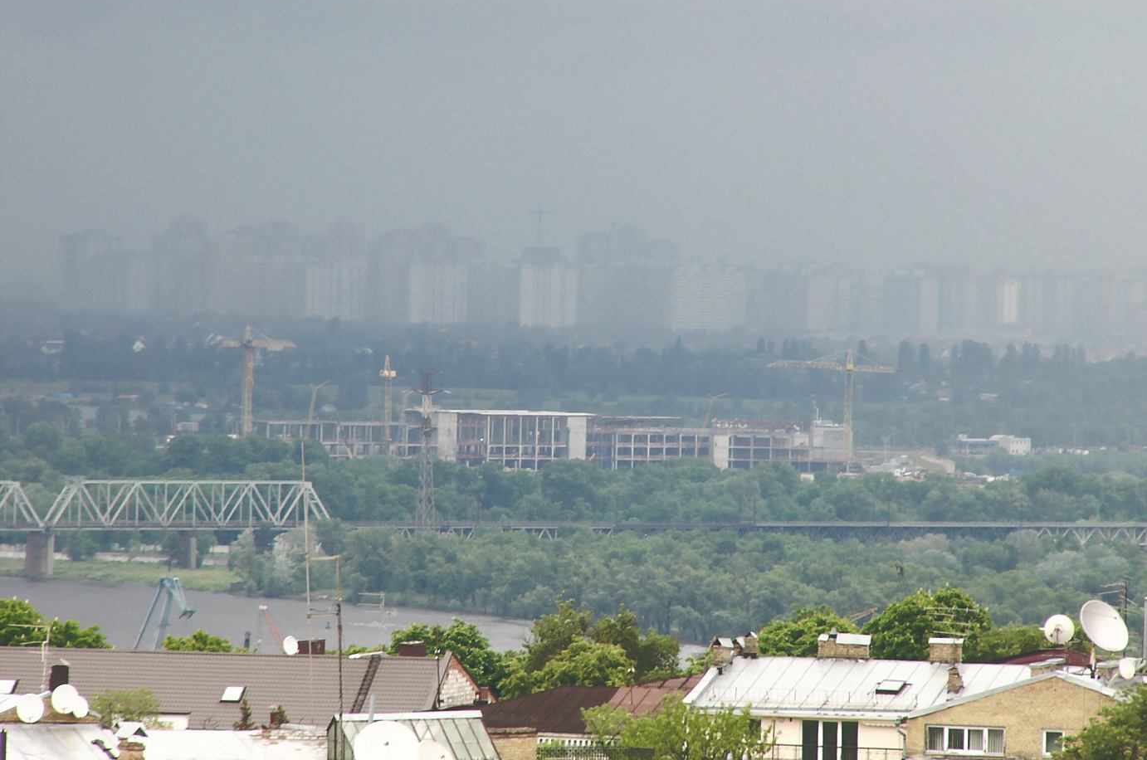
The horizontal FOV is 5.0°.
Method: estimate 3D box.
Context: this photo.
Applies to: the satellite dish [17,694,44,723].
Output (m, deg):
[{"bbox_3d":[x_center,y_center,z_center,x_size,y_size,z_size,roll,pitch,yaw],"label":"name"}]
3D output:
[{"bbox_3d":[-20.979,12.703,507.000,1.030,1.100,0.420,1,-5,2],"label":"satellite dish"}]

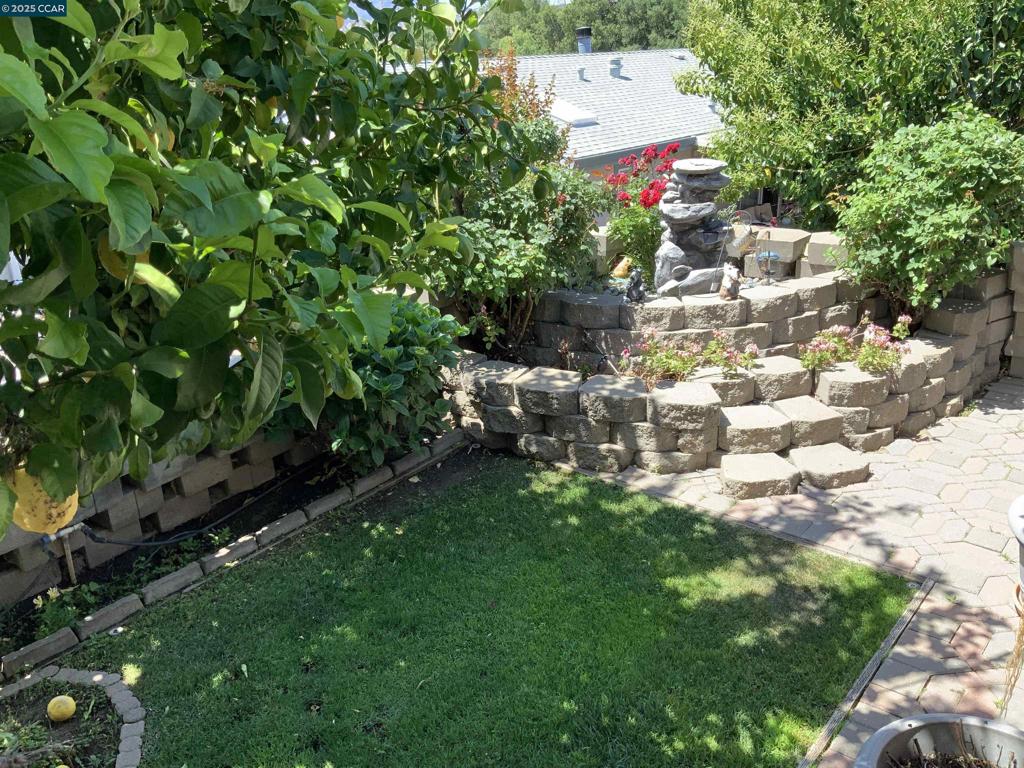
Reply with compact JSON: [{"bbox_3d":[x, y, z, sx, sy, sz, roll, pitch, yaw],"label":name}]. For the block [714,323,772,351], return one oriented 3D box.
[{"bbox_3d":[1.491,-0.350,5.749,0.406,0.150,0.290,-7,22,-13],"label":"block"}]

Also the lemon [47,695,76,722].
[{"bbox_3d":[-1.780,1.283,3.391,0.100,0.088,0.090,-2,21,1],"label":"lemon"}]

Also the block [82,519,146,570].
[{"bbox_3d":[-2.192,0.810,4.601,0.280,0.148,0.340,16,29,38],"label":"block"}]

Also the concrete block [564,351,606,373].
[{"bbox_3d":[0.558,-0.193,5.973,0.416,0.157,0.307,7,23,21],"label":"concrete block"}]

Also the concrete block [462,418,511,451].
[{"bbox_3d":[-0.089,0.303,5.629,0.416,0.157,0.307,12,26,32],"label":"concrete block"}]

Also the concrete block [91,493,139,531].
[{"bbox_3d":[-2.121,0.671,4.557,0.200,0.140,0.165,12,25,31],"label":"concrete block"}]

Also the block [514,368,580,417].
[{"bbox_3d":[0.249,0.059,5.363,0.410,0.154,0.305,6,24,21],"label":"block"}]

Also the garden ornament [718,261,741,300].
[{"bbox_3d":[1.391,-0.670,5.479,0.120,0.232,0.130,-19,26,-37],"label":"garden ornament"}]

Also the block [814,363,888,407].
[{"bbox_3d":[2.098,-0.021,5.322,0.410,0.154,0.305,1,23,9],"label":"block"}]

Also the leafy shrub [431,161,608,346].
[{"bbox_3d":[0.052,-0.884,5.993,1.150,1.160,1.050,-3,22,0],"label":"leafy shrub"}]

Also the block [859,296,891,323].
[{"bbox_3d":[2.462,-0.540,5.989,0.370,0.154,0.290,-14,25,-26],"label":"block"}]

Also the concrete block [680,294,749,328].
[{"bbox_3d":[1.313,-0.495,5.617,0.410,0.154,0.305,0,22,6],"label":"concrete block"}]

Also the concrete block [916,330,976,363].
[{"bbox_3d":[2.079,-0.179,4.145,0.280,0.103,0.225,-19,26,-37],"label":"concrete block"}]

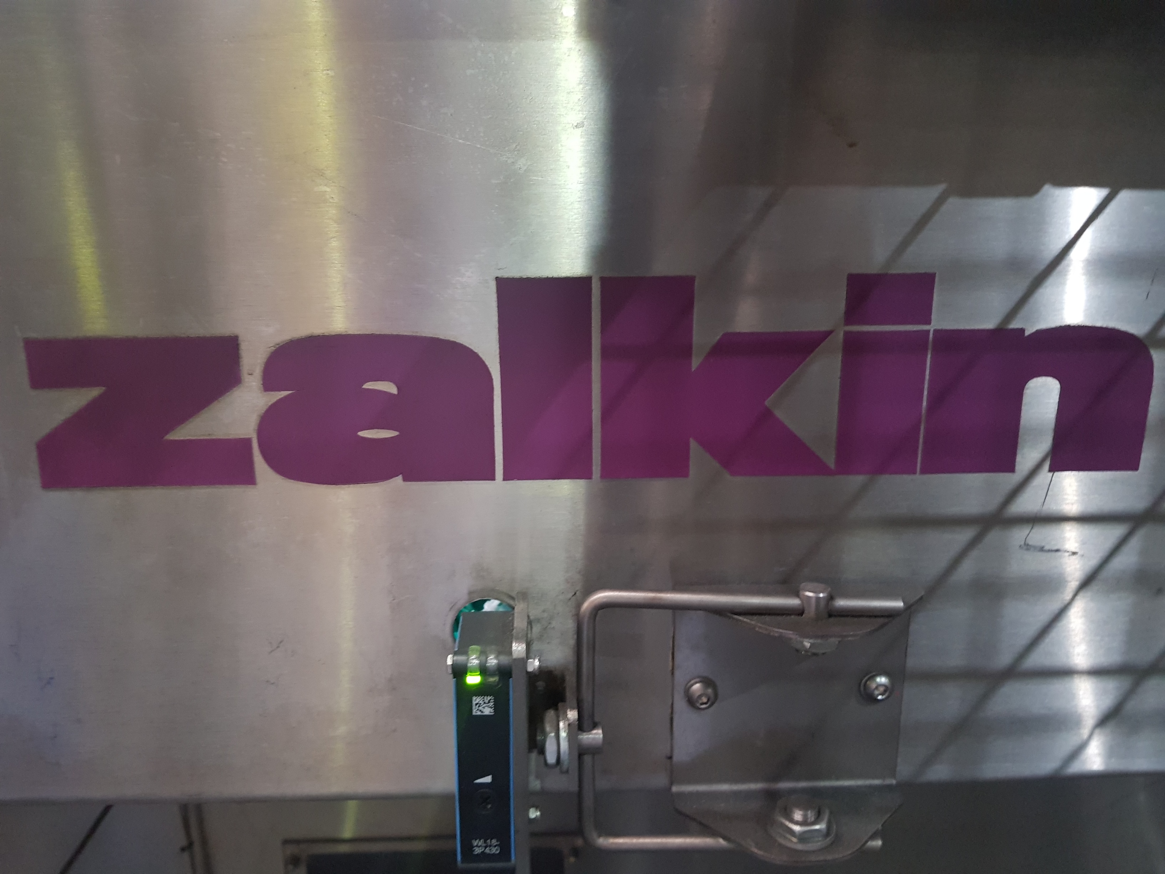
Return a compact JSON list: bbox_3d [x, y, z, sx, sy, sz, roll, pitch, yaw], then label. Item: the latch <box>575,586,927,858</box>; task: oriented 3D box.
[{"bbox_3d":[0.052,0.085,0.266,0.107,0.090,0.037,-1,13,-1],"label":"latch"}]

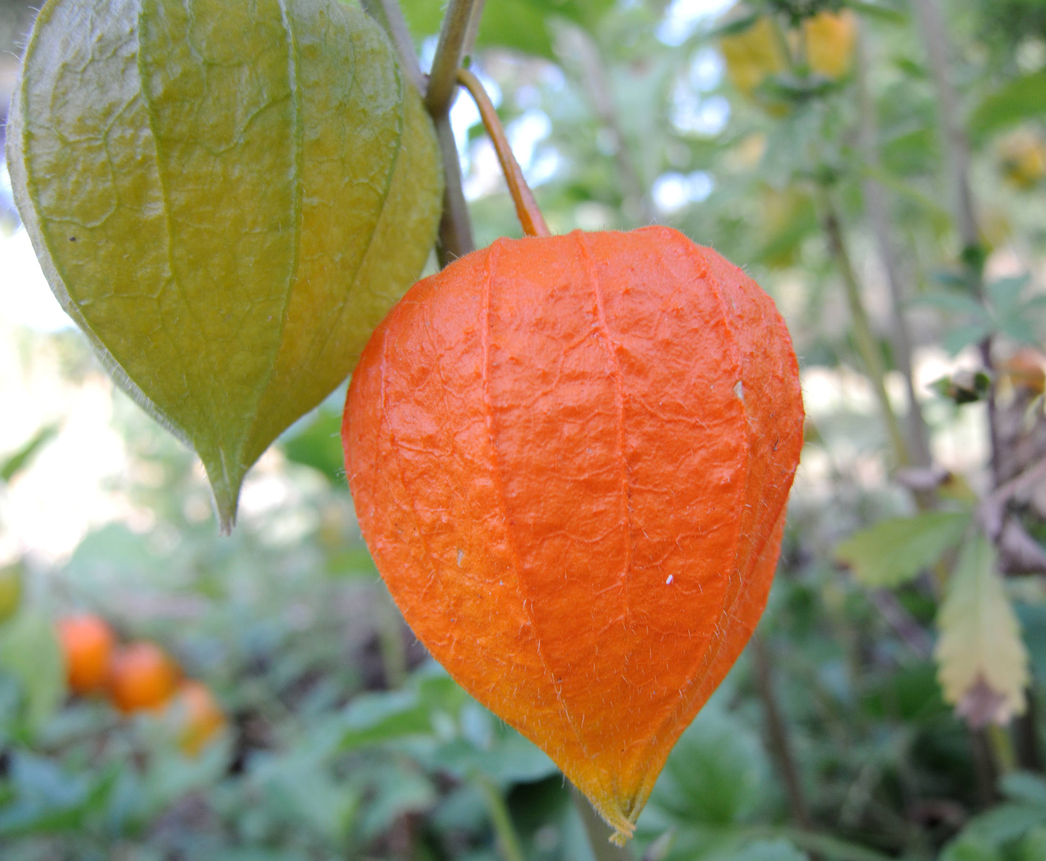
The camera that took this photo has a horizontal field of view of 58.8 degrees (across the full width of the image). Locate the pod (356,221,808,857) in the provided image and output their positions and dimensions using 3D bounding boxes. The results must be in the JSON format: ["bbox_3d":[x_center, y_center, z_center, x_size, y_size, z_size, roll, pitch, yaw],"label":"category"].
[{"bbox_3d":[0.006,0.011,0.100,0.048,0.066,0.048,-5,3,0],"label":"pod"}]

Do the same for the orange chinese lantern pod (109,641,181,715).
[{"bbox_3d":[-0.265,0.174,0.650,0.043,0.051,0.043,-2,6,0],"label":"orange chinese lantern pod"}]

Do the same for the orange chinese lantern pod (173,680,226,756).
[{"bbox_3d":[-0.224,0.199,0.640,0.038,0.050,0.038,-2,6,0],"label":"orange chinese lantern pod"}]

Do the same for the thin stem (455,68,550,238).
[{"bbox_3d":[-0.002,-0.031,0.105,0.004,0.021,0.004,-28,-3,0],"label":"thin stem"}]

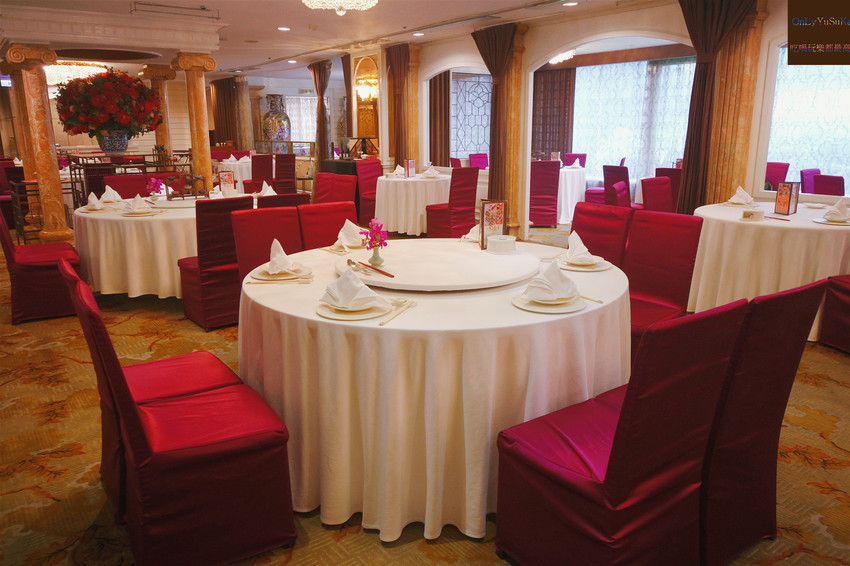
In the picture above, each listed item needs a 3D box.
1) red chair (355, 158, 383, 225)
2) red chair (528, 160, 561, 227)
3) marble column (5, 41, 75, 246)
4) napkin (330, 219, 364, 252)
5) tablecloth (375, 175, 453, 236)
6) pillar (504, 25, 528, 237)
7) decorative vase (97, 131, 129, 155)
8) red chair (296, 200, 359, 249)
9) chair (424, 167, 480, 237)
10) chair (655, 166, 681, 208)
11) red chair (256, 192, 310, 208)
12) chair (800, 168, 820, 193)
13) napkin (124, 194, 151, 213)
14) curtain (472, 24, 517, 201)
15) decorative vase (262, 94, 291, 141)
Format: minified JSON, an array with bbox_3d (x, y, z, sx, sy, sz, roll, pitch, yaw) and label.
[{"bbox_3d":[-0.715,-1.386,9.899,0.430,0.990,0.540,-13,19,-42],"label":"red chair"},{"bbox_3d":[1.826,-1.344,9.617,0.430,0.990,0.540,2,14,12],"label":"red chair"},{"bbox_3d":[-4.905,-1.750,8.225,0.600,2.460,0.550,-11,17,-36],"label":"marble column"},{"bbox_3d":[-0.414,-0.272,3.570,0.200,0.150,0.150,-13,19,-41],"label":"napkin"},{"bbox_3d":[-0.115,-1.054,8.654,1.180,0.770,1.180,-1,14,0],"label":"tablecloth"},{"bbox_3d":[1.129,-1.895,8.265,0.307,2.634,0.461,-10,17,-35],"label":"pillar"},{"bbox_3d":[-4.285,-1.936,8.779,0.390,0.360,0.390,-7,15,-25],"label":"decorative vase"},{"bbox_3d":[-0.487,0.013,4.086,0.430,0.990,0.540,-10,16,-33],"label":"red chair"},{"bbox_3d":[0.333,-0.969,7.999,0.440,0.945,0.520,-12,18,-38],"label":"chair"},{"bbox_3d":[3.061,-0.879,7.634,0.430,0.990,0.540,7,16,29],"label":"chair"},{"bbox_3d":[-1.233,-0.253,5.181,0.448,0.959,0.538,-12,18,-39],"label":"red chair"},{"bbox_3d":[4.227,-0.691,6.688,0.448,0.959,0.538,-12,17,-38],"label":"chair"},{"bbox_3d":[-2.621,-0.743,5.789,0.240,0.155,0.170,9,16,34],"label":"napkin"},{"bbox_3d":[0.848,-1.738,7.812,0.600,2.620,0.200,11,18,41],"label":"curtain"},{"bbox_3d":[-3.360,-3.564,14.456,0.620,1.420,0.620,-4,15,-14],"label":"decorative vase"}]

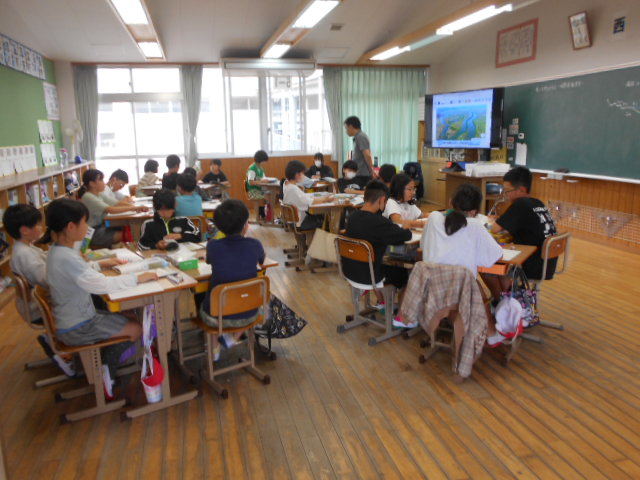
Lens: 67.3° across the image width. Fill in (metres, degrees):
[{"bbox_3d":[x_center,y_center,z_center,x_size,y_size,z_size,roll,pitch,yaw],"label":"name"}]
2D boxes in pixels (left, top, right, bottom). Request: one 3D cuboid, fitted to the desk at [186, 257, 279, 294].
[{"bbox_3d":[-0.625,0.456,3.015,0.630,0.620,0.430,-10,15,-34],"label":"desk"}]

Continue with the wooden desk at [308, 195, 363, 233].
[{"bbox_3d":[0.042,-0.074,5.240,0.430,0.665,0.630,-4,13,-14],"label":"wooden desk"}]

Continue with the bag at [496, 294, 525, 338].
[{"bbox_3d":[1.155,0.460,2.930,0.160,0.270,0.110,7,15,30],"label":"bag"}]

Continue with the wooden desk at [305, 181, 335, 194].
[{"bbox_3d":[-0.212,-0.500,7.268,0.625,0.665,0.433,8,16,36],"label":"wooden desk"}]

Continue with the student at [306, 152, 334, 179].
[{"bbox_3d":[0.001,-0.882,7.890,0.440,1.090,0.580,-1,13,0],"label":"student"}]

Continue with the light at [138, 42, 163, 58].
[{"bbox_3d":[-2.480,-2.827,7.063,0.270,0.100,1.250,-4,13,-14],"label":"light"}]

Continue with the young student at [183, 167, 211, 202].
[{"bbox_3d":[-1.549,-0.409,6.010,0.400,1.030,0.500,-6,14,-21],"label":"young student"}]

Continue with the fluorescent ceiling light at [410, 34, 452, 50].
[{"bbox_3d":[1.458,-2.664,6.459,0.200,0.090,1.150,-4,13,-14],"label":"fluorescent ceiling light"}]

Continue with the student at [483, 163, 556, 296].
[{"bbox_3d":[1.419,0.067,3.379,0.580,1.150,0.430,9,16,38],"label":"student"}]

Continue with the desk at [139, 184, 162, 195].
[{"bbox_3d":[-2.428,-0.501,7.444,0.433,0.665,0.625,-2,13,-4],"label":"desk"}]

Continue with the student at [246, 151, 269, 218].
[{"bbox_3d":[-0.926,-0.818,7.562,0.500,1.140,0.390,2,13,14],"label":"student"}]

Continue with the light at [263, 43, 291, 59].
[{"bbox_3d":[-0.682,-2.924,7.348,0.270,0.100,1.250,-4,13,-14],"label":"light"}]

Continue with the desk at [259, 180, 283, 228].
[{"bbox_3d":[-0.598,-0.571,7.616,0.433,0.665,0.625,7,15,32],"label":"desk"}]

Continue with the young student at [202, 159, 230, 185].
[{"bbox_3d":[-1.632,-0.766,7.733,0.412,1.029,0.511,-2,13,-6],"label":"young student"}]

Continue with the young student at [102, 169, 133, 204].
[{"bbox_3d":[-2.175,-0.259,5.338,0.580,1.060,0.420,-3,13,-10],"label":"young student"}]

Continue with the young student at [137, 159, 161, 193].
[{"bbox_3d":[-2.610,-0.690,7.354,0.525,1.079,0.398,-5,13,-17],"label":"young student"}]

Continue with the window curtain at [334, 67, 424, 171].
[{"bbox_3d":[1.233,-2.187,9.653,1.950,2.420,0.160,-4,13,-14],"label":"window curtain"}]

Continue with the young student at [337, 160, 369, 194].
[{"bbox_3d":[0.410,-0.431,5.877,0.450,1.070,0.580,-1,13,0],"label":"young student"}]

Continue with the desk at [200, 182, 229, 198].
[{"bbox_3d":[-1.651,-0.483,7.290,0.620,0.660,0.450,-2,13,-5],"label":"desk"}]

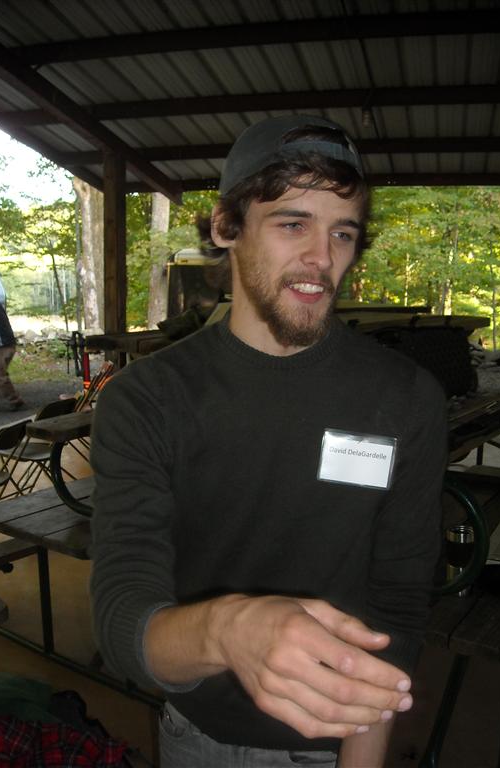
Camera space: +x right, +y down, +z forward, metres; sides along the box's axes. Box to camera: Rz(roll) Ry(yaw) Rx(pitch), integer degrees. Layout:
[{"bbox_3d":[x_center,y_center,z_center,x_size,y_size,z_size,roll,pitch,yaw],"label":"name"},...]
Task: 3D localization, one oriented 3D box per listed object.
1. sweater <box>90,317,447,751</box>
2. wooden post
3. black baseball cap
[{"bbox_3d":[0.020,0.193,1.005,0.490,0.570,0.410,0,6,-10],"label":"sweater"},{"bbox_3d":[-1.291,-0.715,7.400,0.150,2.980,0.150,2,6,14],"label":"wooden post"},{"bbox_3d":[0.037,-0.266,0.985,0.175,0.145,0.260,11,-9,-24],"label":"black baseball cap"}]

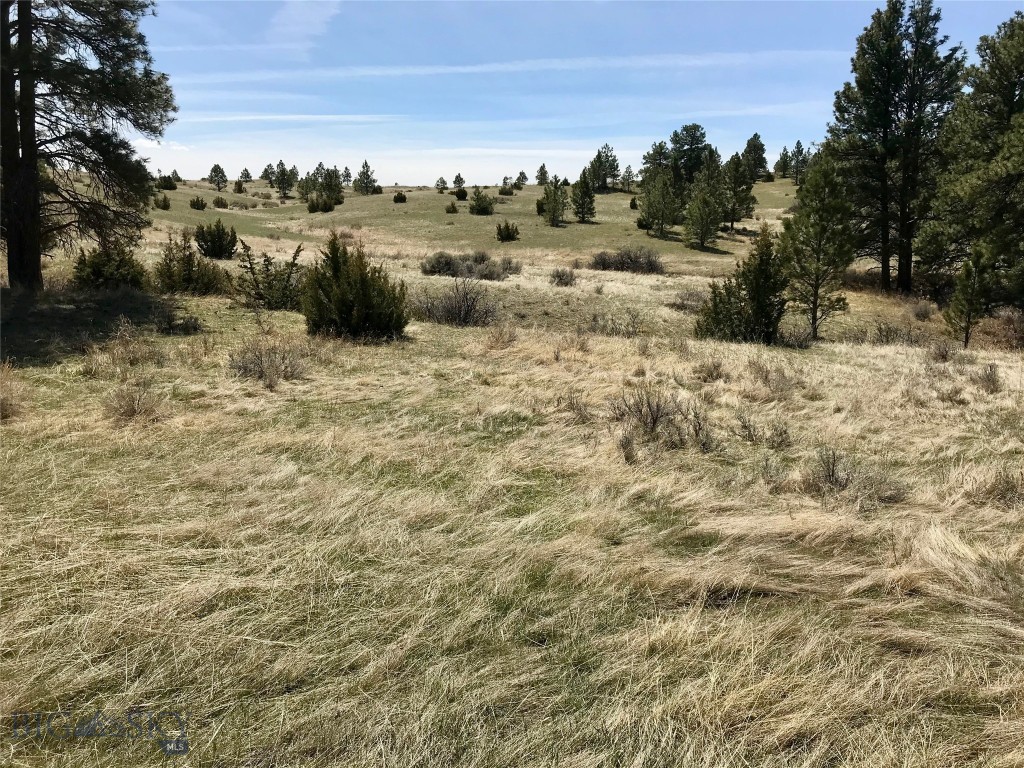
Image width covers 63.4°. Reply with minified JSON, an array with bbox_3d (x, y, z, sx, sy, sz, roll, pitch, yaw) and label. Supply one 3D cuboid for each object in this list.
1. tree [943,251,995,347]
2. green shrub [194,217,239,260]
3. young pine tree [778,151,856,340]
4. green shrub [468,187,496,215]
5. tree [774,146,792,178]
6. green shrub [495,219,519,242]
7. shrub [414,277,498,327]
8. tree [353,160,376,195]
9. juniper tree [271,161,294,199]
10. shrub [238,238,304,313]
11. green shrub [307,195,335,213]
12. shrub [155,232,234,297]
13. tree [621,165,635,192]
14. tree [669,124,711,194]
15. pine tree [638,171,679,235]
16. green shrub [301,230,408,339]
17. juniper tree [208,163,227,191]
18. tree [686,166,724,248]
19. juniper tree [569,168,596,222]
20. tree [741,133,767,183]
[{"bbox_3d":[8.830,-1.623,16.022,1.006,1.898,0.956,0,12,0],"label":"tree"},{"bbox_3d":[-12.130,-5.931,34.000,1.770,1.690,1.593,-4,13,-19],"label":"green shrub"},{"bbox_3d":[6.197,-2.745,16.801,1.582,3.686,1.503,0,12,0],"label":"young pine tree"},{"bbox_3d":[-2.086,-12.974,58.581,1.980,1.933,1.881,0,12,0],"label":"green shrub"},{"bbox_3d":[32.651,-26.630,99.613,2.165,3.722,2.056,0,12,0],"label":"tree"},{"bbox_3d":[-0.319,-8.895,48.000,1.363,1.364,1.295,0,12,0],"label":"green shrub"},{"bbox_3d":[-1.111,-1.574,16.000,1.590,0.909,1.272,-1,13,-4],"label":"shrub"},{"bbox_3d":[-15.904,-22.257,89.309,2.588,3.559,2.458,0,12,0],"label":"tree"},{"bbox_3d":[-23.143,-20.613,83.526,2.017,3.722,1.916,0,12,0],"label":"juniper tree"},{"bbox_3d":[-4.642,-2.080,15.922,1.307,1.339,1.242,0,12,0],"label":"shrub"},{"bbox_3d":[-15.259,-14.382,66.000,2.186,1.406,1.858,-3,13,-12],"label":"green shrub"},{"bbox_3d":[-7.522,-2.837,19.500,1.846,1.523,1.477,-5,13,-20],"label":"shrub"},{"bbox_3d":[14.641,-26.050,105.000,1.739,3.480,1.739,2,13,8],"label":"tree"},{"bbox_3d":[18.858,-23.851,88.000,4.373,7.291,4.154,3,13,11],"label":"tree"},{"bbox_3d":[8.296,-10.205,46.903,2.265,3.652,2.152,0,12,0],"label":"pine tree"},{"bbox_3d":[-2.605,-1.646,13.700,1.751,1.751,1.576,-2,13,-10],"label":"green shrub"},{"bbox_3d":[-38.399,-27.055,108.000,2.300,3.579,2.300,-4,13,-19],"label":"juniper tree"},{"bbox_3d":[10.054,-9.149,43.039,1.975,4.167,1.876,0,12,0],"label":"tree"},{"bbox_3d":[5.525,-14.642,64.000,1.969,4.242,1.969,1,13,5],"label":"juniper tree"},{"bbox_3d":[24.886,-23.228,85.003,2.873,4.956,2.730,0,12,0],"label":"tree"}]

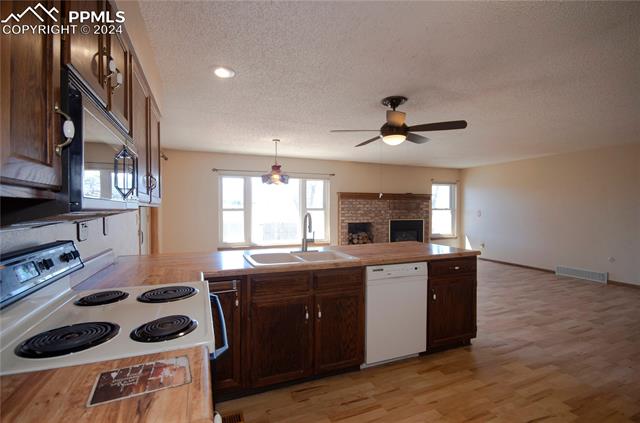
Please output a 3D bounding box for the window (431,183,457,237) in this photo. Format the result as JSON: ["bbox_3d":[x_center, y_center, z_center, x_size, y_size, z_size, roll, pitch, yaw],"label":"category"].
[{"bbox_3d":[3.367,-0.030,7.723,0.870,1.430,0.120,0,0,-21],"label":"window"}]

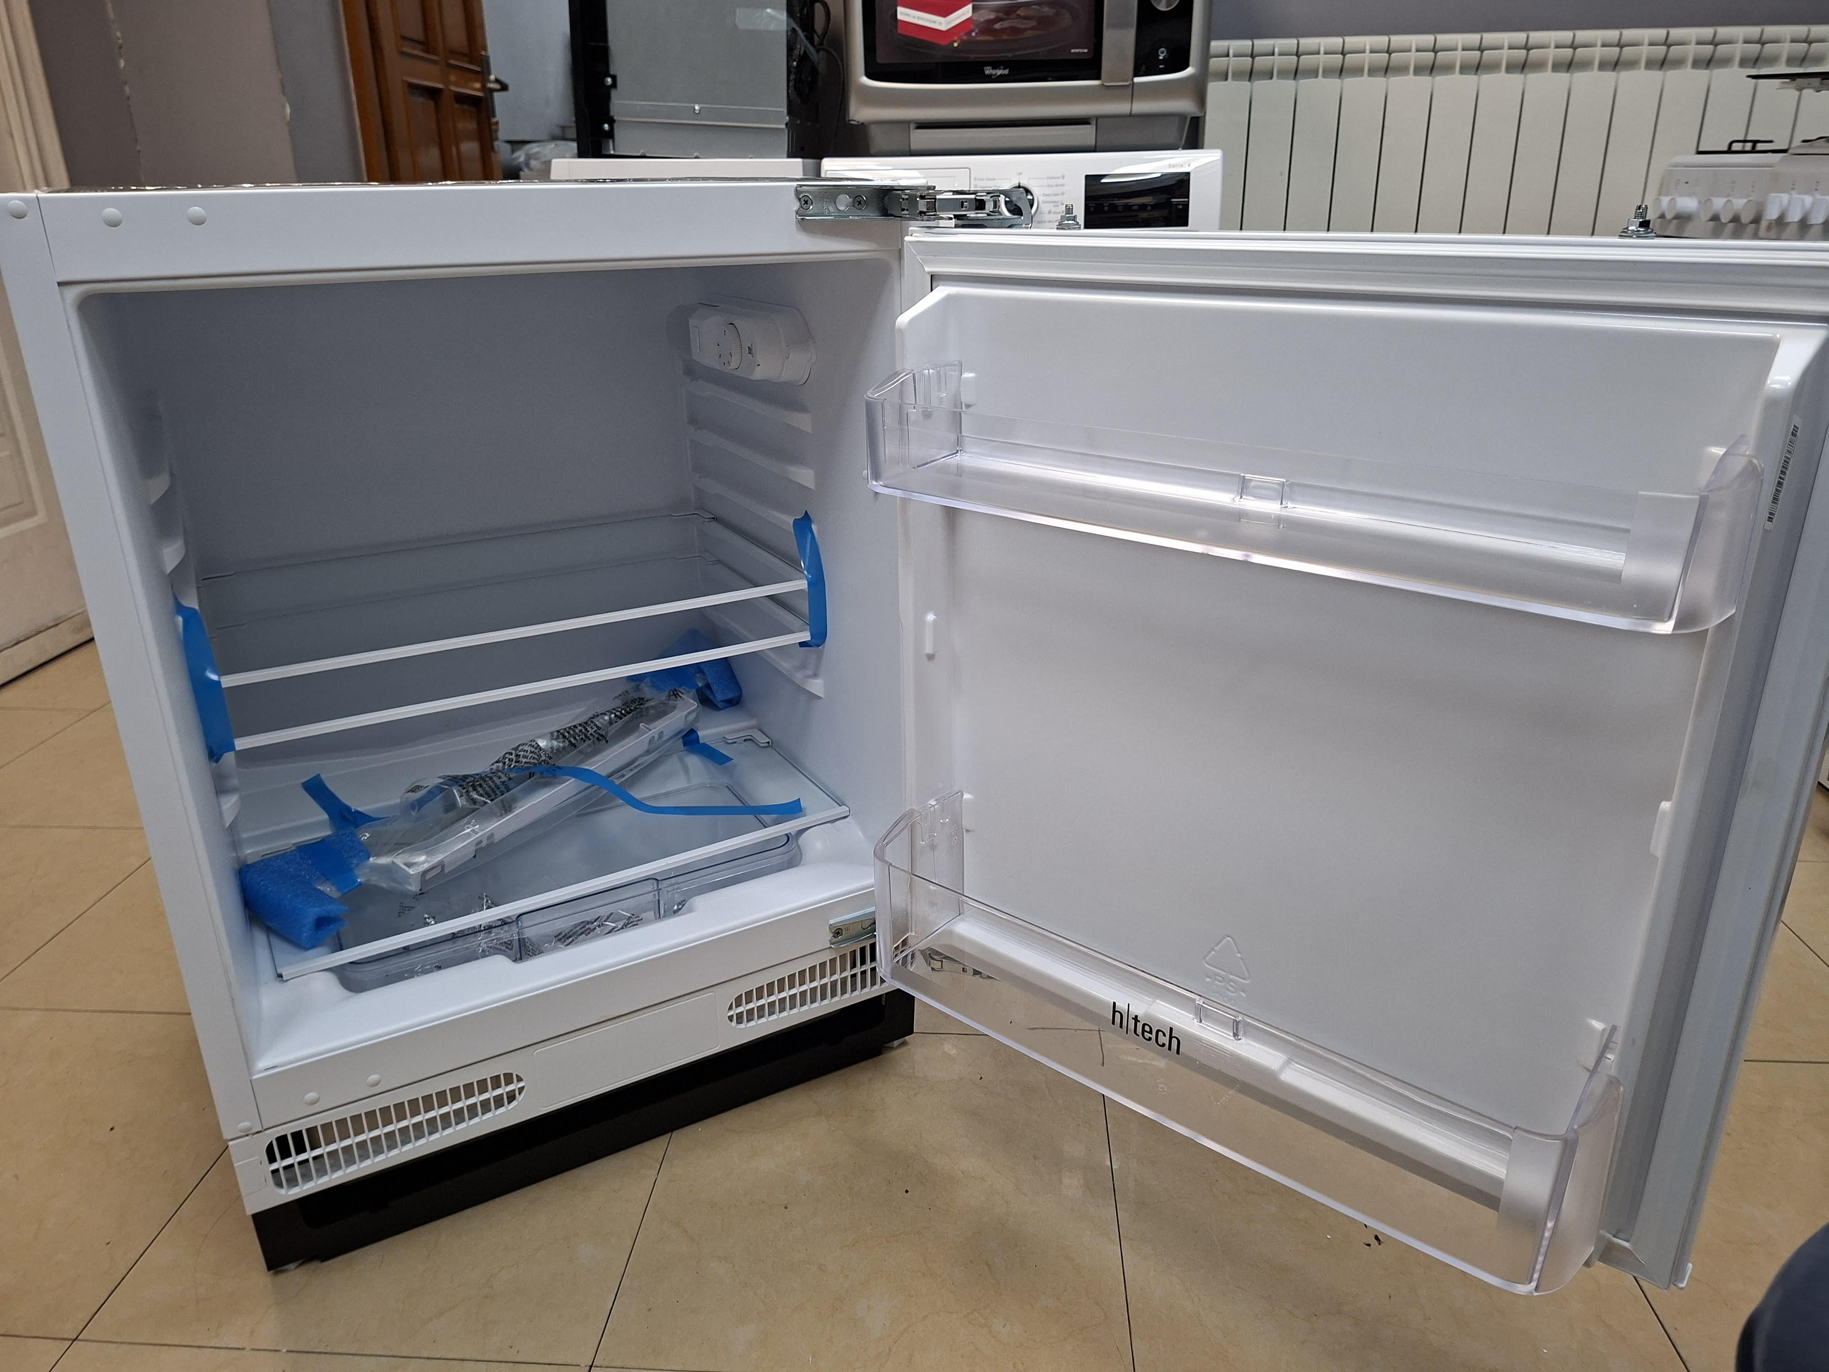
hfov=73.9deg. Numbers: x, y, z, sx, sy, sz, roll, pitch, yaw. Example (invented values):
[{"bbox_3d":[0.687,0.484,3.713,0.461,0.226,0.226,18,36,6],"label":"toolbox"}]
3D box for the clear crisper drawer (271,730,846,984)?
[{"bbox_3d":[-0.340,0.184,1.181,0.500,0.100,0.240,-12,23,-28],"label":"clear crisper drawer"}]

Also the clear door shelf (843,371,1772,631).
[{"bbox_3d":[0.181,-0.125,0.685,0.494,0.078,0.106,16,27,37],"label":"clear door shelf"}]

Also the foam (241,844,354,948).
[{"bbox_3d":[-0.513,0.178,1.016,0.120,0.037,0.042,17,27,40],"label":"foam"}]

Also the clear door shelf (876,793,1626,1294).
[{"bbox_3d":[0.185,0.207,0.813,0.497,0.126,0.103,16,27,37],"label":"clear door shelf"}]

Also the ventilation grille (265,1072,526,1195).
[{"bbox_3d":[-0.398,0.343,0.949,0.190,0.040,0.012,-12,23,-28],"label":"ventilation grille"}]

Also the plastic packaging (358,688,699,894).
[{"bbox_3d":[-0.378,0.078,1.212,0.075,0.042,0.386,12,29,31],"label":"plastic packaging"}]

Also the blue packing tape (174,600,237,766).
[{"bbox_3d":[-0.513,-0.005,0.884,0.018,0.126,0.022,-12,23,-28],"label":"blue packing tape"}]

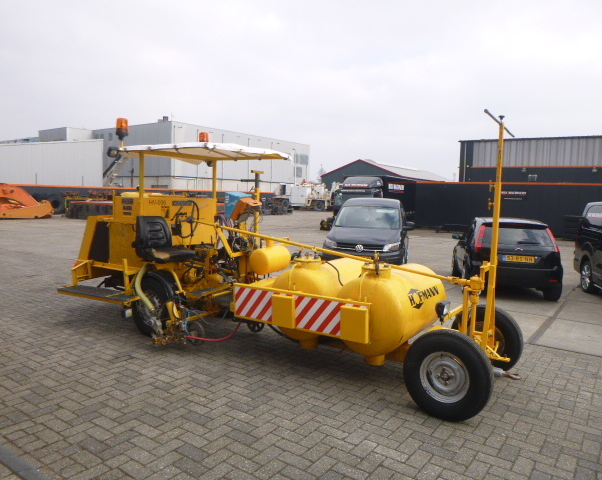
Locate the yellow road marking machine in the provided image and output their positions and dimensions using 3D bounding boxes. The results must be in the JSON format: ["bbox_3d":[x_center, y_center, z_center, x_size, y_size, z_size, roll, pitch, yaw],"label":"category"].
[{"bbox_3d":[-0.439,-0.093,5.137,5.440,2.440,1.600,5,6,33],"label":"yellow road marking machine"}]

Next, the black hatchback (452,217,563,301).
[{"bbox_3d":[4.153,0.229,9.656,1.690,1.460,3.920,3,5,14],"label":"black hatchback"}]

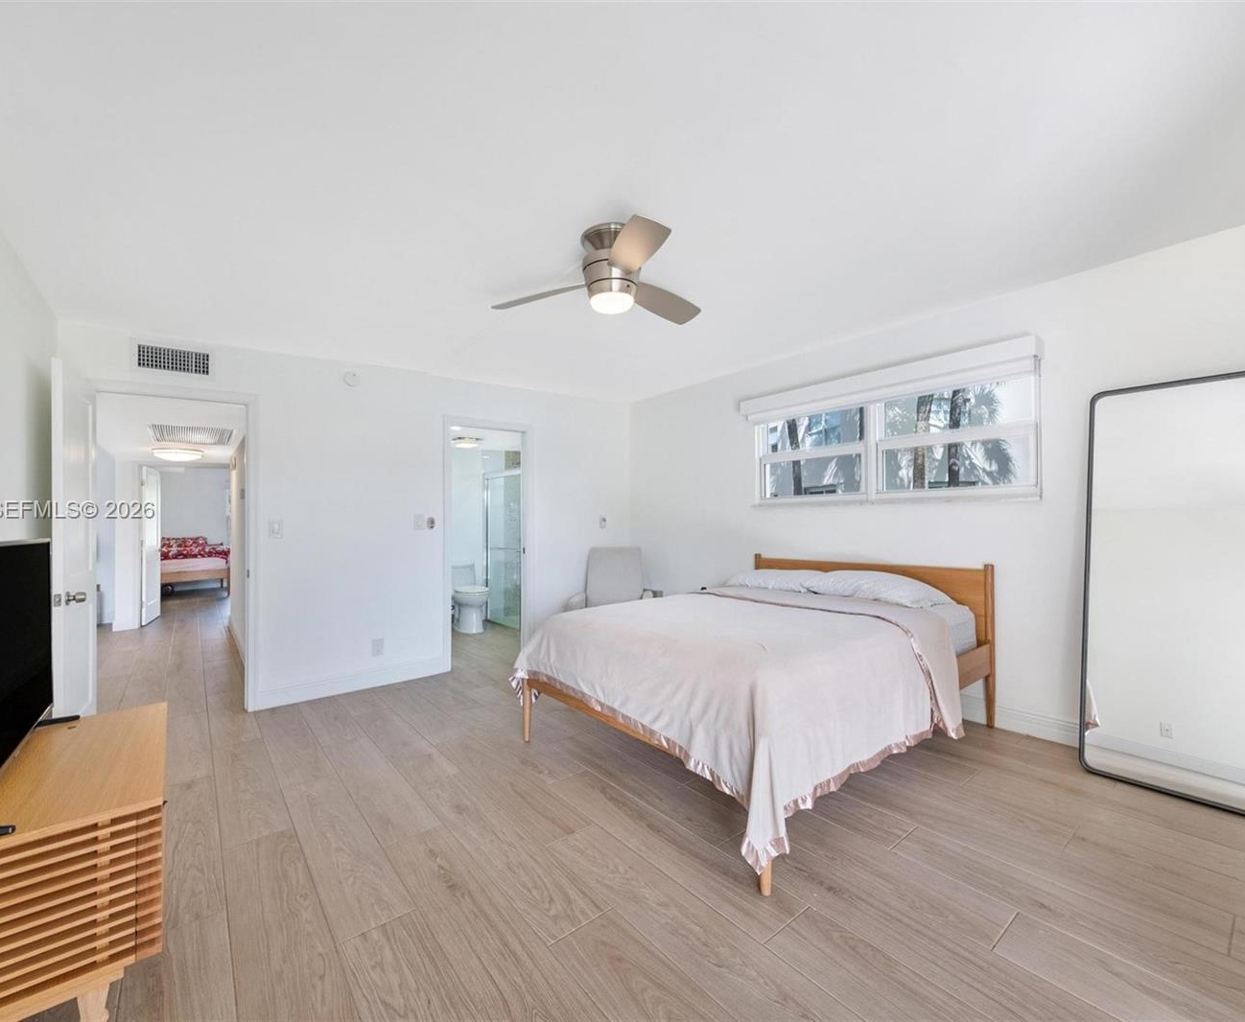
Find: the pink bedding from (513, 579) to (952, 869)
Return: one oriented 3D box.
[{"bbox_3d":[0.644,0.875,2.796,1.880,0.630,1.720,0,-2,-38],"label":"pink bedding"}]

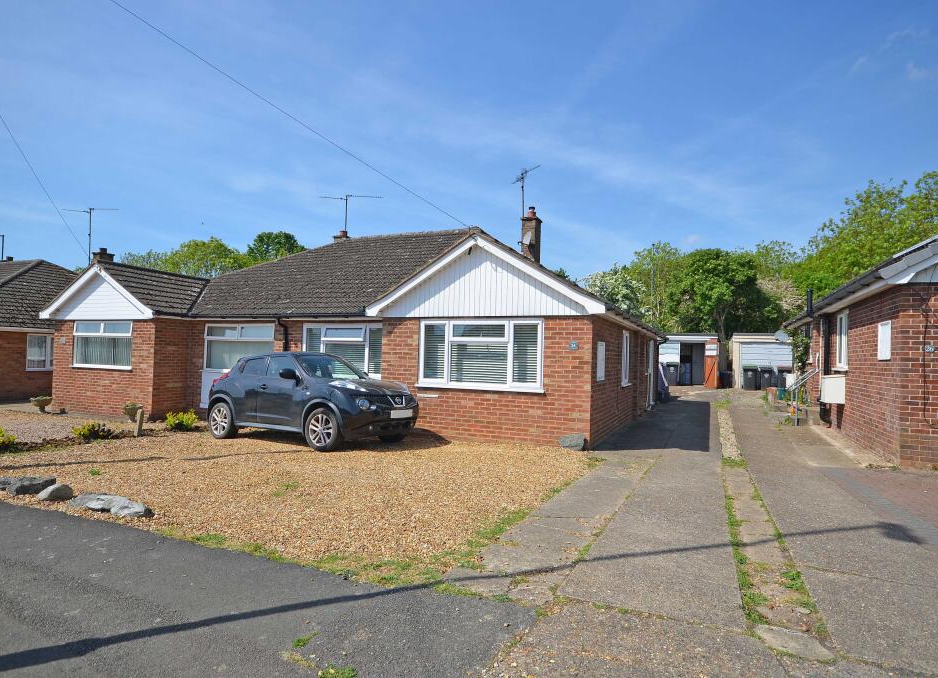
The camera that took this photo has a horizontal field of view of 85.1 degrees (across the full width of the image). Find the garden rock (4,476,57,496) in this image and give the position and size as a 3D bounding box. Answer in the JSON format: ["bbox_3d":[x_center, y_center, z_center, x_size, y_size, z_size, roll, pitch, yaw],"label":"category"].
[{"bbox_3d":[-4.274,1.433,4.980,0.440,0.140,0.360,1,-2,25],"label":"garden rock"}]

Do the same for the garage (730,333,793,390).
[{"bbox_3d":[13.743,1.087,24.154,2.530,2.480,5.000,1,-2,25],"label":"garage"}]

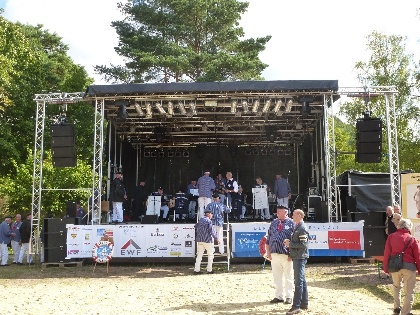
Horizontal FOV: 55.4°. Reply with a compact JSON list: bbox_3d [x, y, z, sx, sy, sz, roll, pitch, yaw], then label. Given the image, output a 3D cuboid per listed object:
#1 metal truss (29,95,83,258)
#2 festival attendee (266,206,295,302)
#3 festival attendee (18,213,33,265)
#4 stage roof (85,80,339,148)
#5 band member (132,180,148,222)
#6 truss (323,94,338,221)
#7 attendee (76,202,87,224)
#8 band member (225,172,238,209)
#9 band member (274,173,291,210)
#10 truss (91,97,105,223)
[{"bbox_3d":[-5.117,0.517,13.454,1.700,5.400,0.320,-1,-8,3],"label":"metal truss"},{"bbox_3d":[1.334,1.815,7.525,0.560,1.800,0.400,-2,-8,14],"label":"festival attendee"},{"bbox_3d":[-6.127,2.666,13.370,0.480,1.710,0.480,4,-9,-32],"label":"festival attendee"},{"bbox_3d":[0.131,-1.497,16.038,8.292,1.160,6.200,-1,-8,2],"label":"stage roof"},{"bbox_3d":[-3.107,1.962,17.900,0.450,1.750,0.520,-4,-8,23],"label":"band member"},{"bbox_3d":[3.885,-0.034,12.783,0.300,4.073,0.300,-1,-8,2],"label":"truss"},{"bbox_3d":[-4.716,2.521,14.600,0.500,1.750,0.350,-6,-9,35],"label":"attendee"},{"bbox_3d":[0.788,1.446,14.334,0.450,1.780,0.520,7,-11,-44],"label":"band member"},{"bbox_3d":[2.793,1.585,15.424,0.560,1.770,0.380,2,-8,-14],"label":"band member"},{"bbox_3d":[-3.625,0.071,13.040,0.300,4.167,0.300,-1,-8,2],"label":"truss"}]

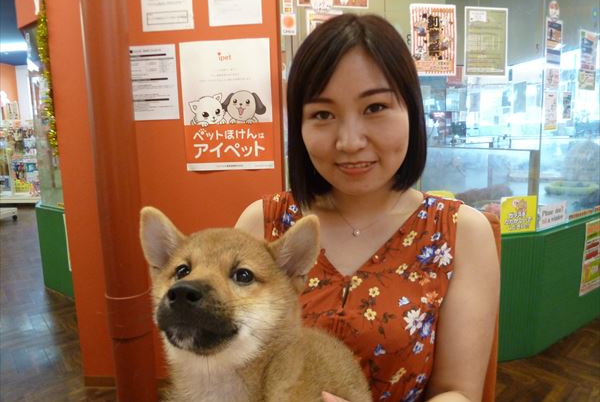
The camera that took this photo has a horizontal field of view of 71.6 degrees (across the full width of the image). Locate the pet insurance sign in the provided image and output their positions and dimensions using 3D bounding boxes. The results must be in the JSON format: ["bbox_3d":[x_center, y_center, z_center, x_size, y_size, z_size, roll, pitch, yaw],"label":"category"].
[{"bbox_3d":[-0.295,-0.384,1.688,0.364,0.515,0.010,-1,7,4],"label":"pet insurance sign"}]

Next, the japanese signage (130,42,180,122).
[{"bbox_3d":[-0.604,-0.483,1.699,0.208,0.297,0.010,-1,7,4],"label":"japanese signage"}]

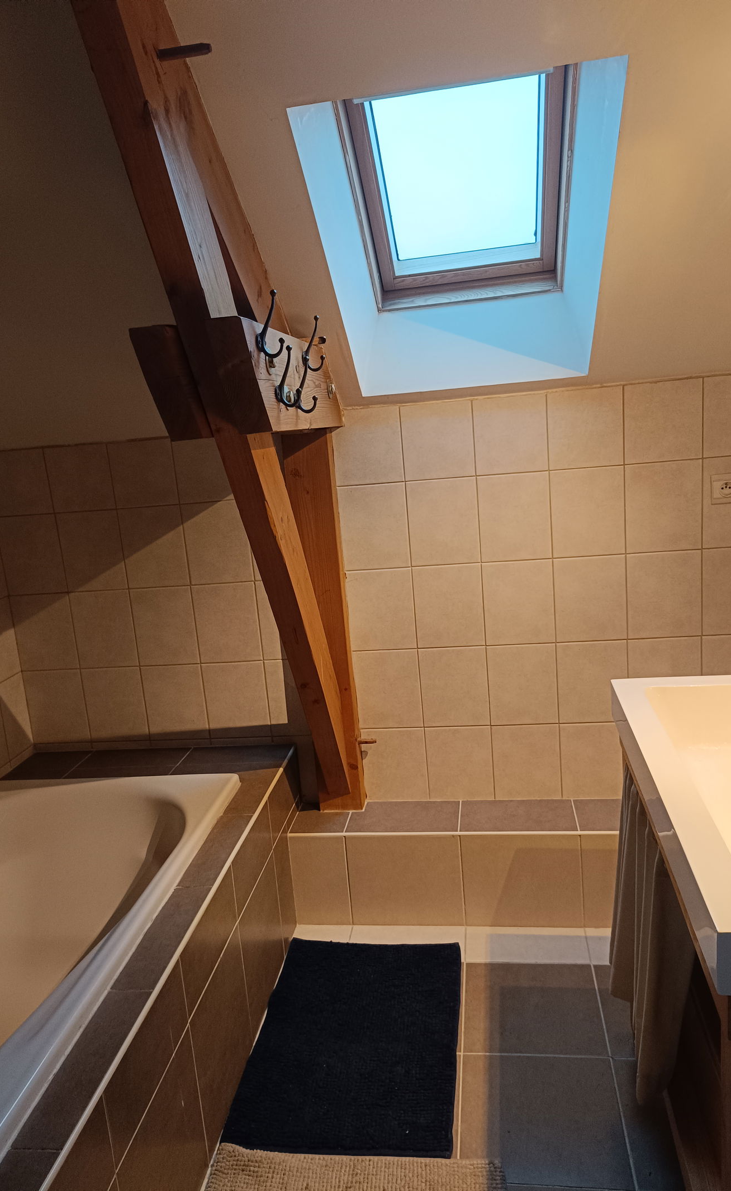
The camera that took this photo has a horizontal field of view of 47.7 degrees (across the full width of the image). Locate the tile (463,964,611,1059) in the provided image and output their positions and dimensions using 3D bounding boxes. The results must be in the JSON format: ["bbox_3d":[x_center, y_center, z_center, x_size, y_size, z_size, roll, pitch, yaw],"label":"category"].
[{"bbox_3d":[0.414,1.028,2.057,0.331,0.010,0.328,-3,12,9],"label":"tile"}]

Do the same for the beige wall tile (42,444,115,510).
[{"bbox_3d":[-0.864,-0.356,2.520,0.200,0.197,0.010,-3,11,9],"label":"beige wall tile"}]

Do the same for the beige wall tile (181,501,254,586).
[{"bbox_3d":[-0.446,-0.160,2.503,0.200,0.247,0.010,-3,11,9],"label":"beige wall tile"}]

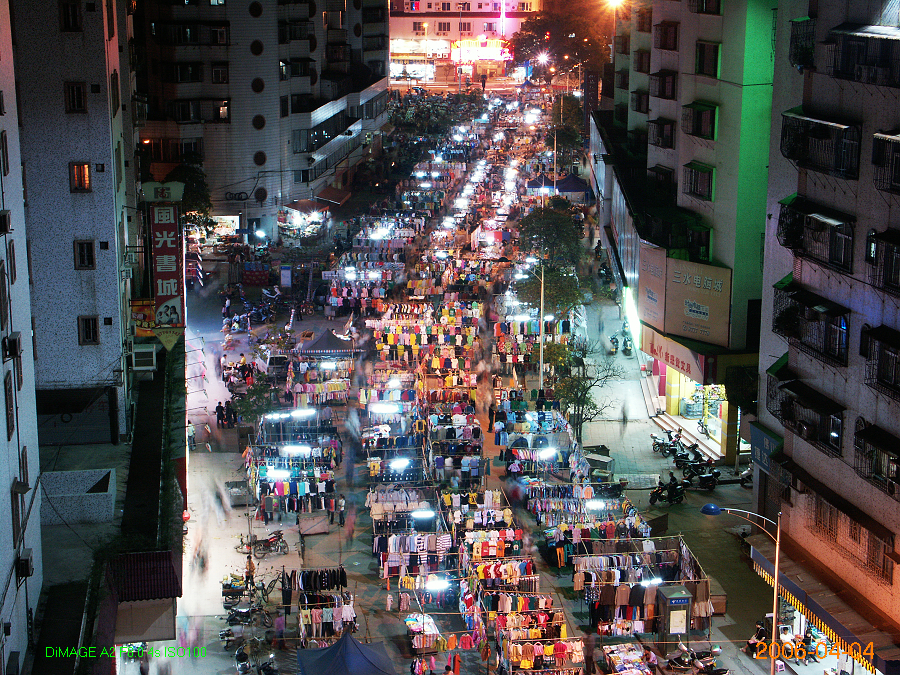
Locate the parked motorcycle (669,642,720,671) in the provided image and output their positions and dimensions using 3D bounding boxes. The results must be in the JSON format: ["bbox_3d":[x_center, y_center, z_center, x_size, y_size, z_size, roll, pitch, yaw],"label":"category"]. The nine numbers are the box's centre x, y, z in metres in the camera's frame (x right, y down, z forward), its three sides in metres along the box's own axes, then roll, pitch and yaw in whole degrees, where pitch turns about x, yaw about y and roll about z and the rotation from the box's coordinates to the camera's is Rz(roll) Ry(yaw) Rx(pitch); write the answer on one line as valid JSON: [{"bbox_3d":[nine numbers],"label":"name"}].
[{"bbox_3d":[9.564,12.476,65.697,1.950,1.100,0.720,3,14,13],"label":"parked motorcycle"}]

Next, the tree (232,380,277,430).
[{"bbox_3d":[-10.986,3.945,94.556,2.600,3.800,2.600,2,14,8],"label":"tree"}]

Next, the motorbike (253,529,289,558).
[{"bbox_3d":[-8.186,9.576,77.392,1.870,1.060,0.730,-5,15,-21],"label":"motorbike"}]

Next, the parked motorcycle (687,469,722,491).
[{"bbox_3d":[12.967,7.292,86.815,1.880,1.120,0.720,3,14,11],"label":"parked motorcycle"}]

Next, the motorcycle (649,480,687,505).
[{"bbox_3d":[10.920,7.804,84.704,1.880,1.120,0.720,-2,14,-7],"label":"motorcycle"}]

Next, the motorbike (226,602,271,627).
[{"bbox_3d":[-8.285,11.412,69.890,1.930,1.070,0.730,2,14,9],"label":"motorbike"}]

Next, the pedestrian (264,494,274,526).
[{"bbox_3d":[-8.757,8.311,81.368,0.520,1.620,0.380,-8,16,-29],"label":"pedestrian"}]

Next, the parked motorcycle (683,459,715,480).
[{"bbox_3d":[13.187,6.732,89.184,1.920,1.080,0.730,-7,16,-28],"label":"parked motorcycle"}]

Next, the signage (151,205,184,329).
[{"bbox_3d":[-12.268,-3.083,73.389,1.320,5.500,0.350,-2,14,-8],"label":"signage"}]

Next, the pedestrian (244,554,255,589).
[{"bbox_3d":[-8.740,10.244,73.491,0.520,1.620,0.380,0,14,0],"label":"pedestrian"}]

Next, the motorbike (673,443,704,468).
[{"bbox_3d":[12.840,6.408,90.459,1.850,1.100,0.700,-8,16,-29],"label":"motorbike"}]

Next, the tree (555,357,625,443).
[{"bbox_3d":[7.703,3.636,93.302,3.900,5.100,3.600,0,14,0],"label":"tree"}]

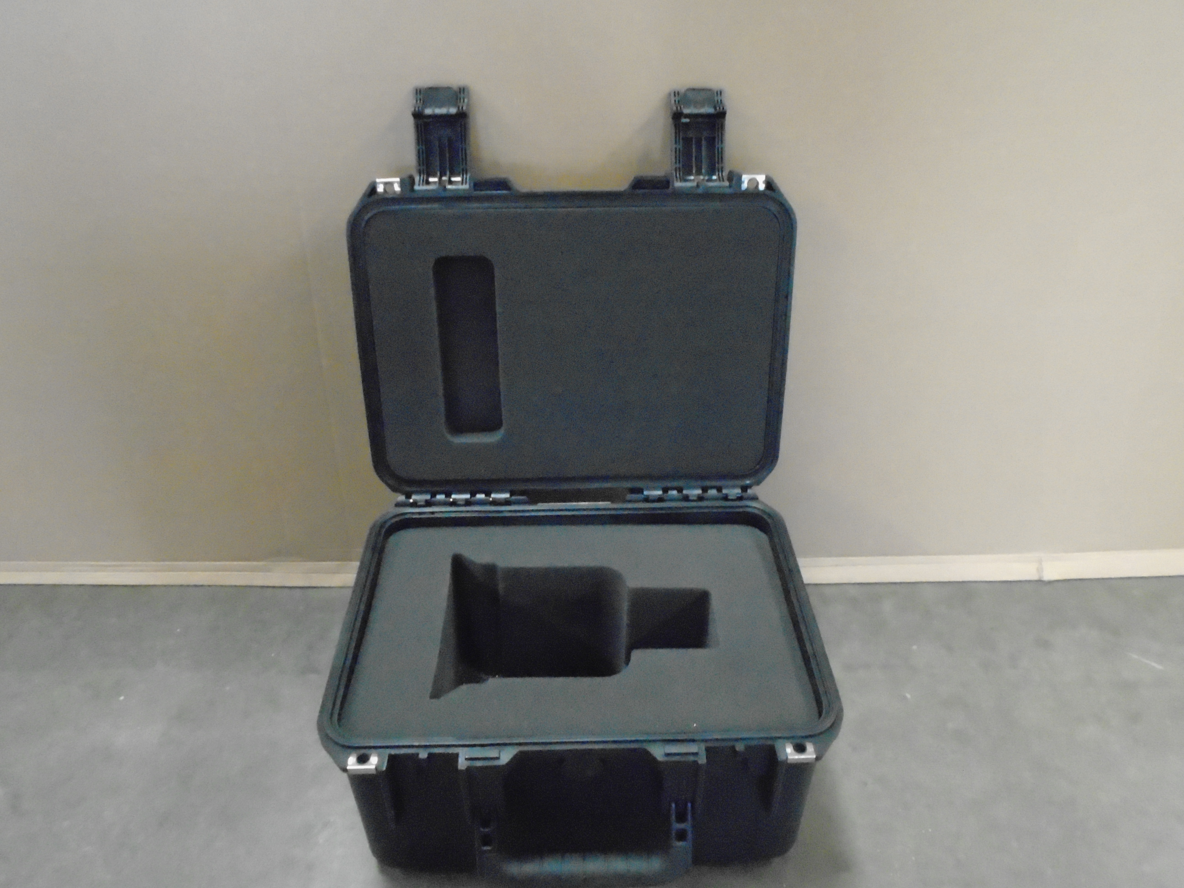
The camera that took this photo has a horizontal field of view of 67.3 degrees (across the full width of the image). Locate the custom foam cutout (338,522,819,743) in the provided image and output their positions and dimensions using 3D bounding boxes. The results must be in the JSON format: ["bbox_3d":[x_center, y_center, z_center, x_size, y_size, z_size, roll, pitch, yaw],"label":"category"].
[{"bbox_3d":[-0.012,0.226,0.868,0.385,0.160,0.267,-1,35,-1],"label":"custom foam cutout"}]

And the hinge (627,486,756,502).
[{"bbox_3d":[0.107,0.055,0.952,0.137,0.016,0.017,-1,35,-1],"label":"hinge"}]

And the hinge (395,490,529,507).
[{"bbox_3d":[-0.138,0.059,0.947,0.139,0.016,0.017,-1,35,-1],"label":"hinge"}]

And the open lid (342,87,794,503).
[{"bbox_3d":[-0.018,-0.144,0.889,0.424,0.400,0.058,-1,24,-1],"label":"open lid"}]

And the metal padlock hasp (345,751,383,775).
[{"bbox_3d":[-0.178,0.248,0.690,0.025,0.013,0.014,-1,35,-1],"label":"metal padlock hasp"}]

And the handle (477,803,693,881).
[{"bbox_3d":[-0.006,0.337,0.755,0.179,0.093,0.028,-1,35,-1],"label":"handle"}]

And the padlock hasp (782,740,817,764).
[{"bbox_3d":[0.163,0.241,0.699,0.025,0.013,0.014,-1,35,-1],"label":"padlock hasp"}]

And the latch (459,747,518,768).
[{"bbox_3d":[-0.081,0.245,0.693,0.045,0.012,0.015,-1,35,-1],"label":"latch"}]

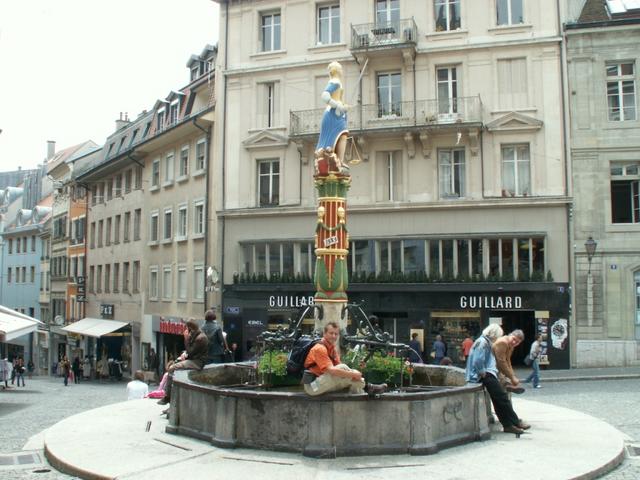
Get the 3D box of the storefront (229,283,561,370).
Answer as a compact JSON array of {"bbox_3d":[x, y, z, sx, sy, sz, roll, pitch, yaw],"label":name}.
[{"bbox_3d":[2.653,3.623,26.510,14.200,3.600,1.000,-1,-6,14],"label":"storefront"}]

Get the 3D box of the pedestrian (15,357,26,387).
[{"bbox_3d":[-16.779,7.428,36.222,0.500,1.680,0.400,2,-6,-17],"label":"pedestrian"}]

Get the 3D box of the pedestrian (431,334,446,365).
[{"bbox_3d":[4.515,4.461,24.470,0.520,1.720,0.350,-1,-6,14],"label":"pedestrian"}]

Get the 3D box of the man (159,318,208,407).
[{"bbox_3d":[-2.127,1.907,10.157,0.760,1.360,0.500,0,-6,3],"label":"man"}]

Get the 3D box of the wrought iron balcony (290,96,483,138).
[{"bbox_3d":[2.673,-4.965,26.885,7.824,1.206,1.000,-1,-6,14],"label":"wrought iron balcony"}]

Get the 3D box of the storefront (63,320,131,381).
[{"bbox_3d":[-13.563,6.452,38.536,1.800,3.200,8.200,4,-7,-36],"label":"storefront"}]

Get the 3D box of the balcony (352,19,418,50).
[{"bbox_3d":[2.680,-8.500,27.254,2.725,1.196,1.000,-1,-6,14],"label":"balcony"}]

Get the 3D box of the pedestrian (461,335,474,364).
[{"bbox_3d":[5.483,4.377,23.977,0.500,1.660,0.350,-1,-6,14],"label":"pedestrian"}]

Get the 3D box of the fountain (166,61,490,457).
[{"bbox_3d":[0.193,-0.059,10.223,4.907,5.717,4.907,0,-6,0],"label":"fountain"}]

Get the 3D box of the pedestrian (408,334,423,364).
[{"bbox_3d":[3.624,4.405,24.476,0.500,1.720,0.350,-1,-6,14],"label":"pedestrian"}]

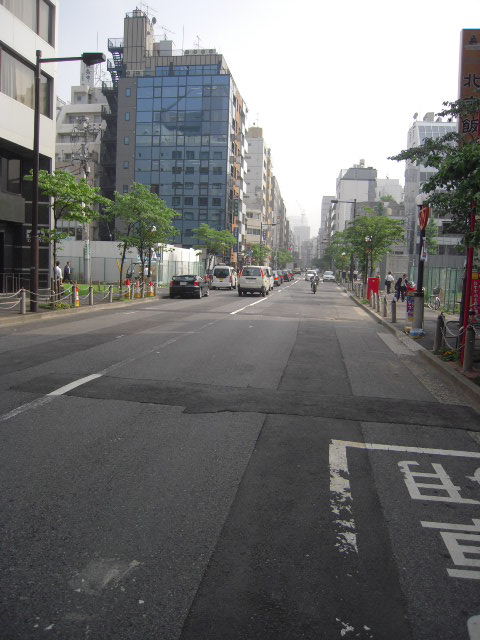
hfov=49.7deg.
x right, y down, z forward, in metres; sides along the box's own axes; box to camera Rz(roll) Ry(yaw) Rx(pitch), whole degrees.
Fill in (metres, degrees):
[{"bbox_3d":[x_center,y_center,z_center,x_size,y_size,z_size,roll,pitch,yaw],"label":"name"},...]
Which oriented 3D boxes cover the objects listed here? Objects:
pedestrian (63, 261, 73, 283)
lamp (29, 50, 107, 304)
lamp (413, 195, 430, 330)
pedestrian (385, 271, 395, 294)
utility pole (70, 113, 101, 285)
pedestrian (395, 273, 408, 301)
[{"bbox_3d":[-13.696,-3.747,40.998,0.600,1.700,0.500,4,6,20],"label":"pedestrian"},{"bbox_3d":[-5.486,-4.247,16.367,2.250,8.050,0.380,3,6,9],"label":"lamp"},{"bbox_3d":[5.308,-1.675,15.091,0.460,3.900,0.420,3,6,9],"label":"lamp"},{"bbox_3d":[11.310,-2.808,39.071,0.550,1.710,0.350,3,6,8],"label":"pedestrian"},{"bbox_3d":[-11.872,-9.343,40.697,2.100,13.000,1.400,3,6,8],"label":"utility pole"},{"bbox_3d":[9.201,-1.842,29.419,0.550,1.620,0.500,-1,7,-28],"label":"pedestrian"}]

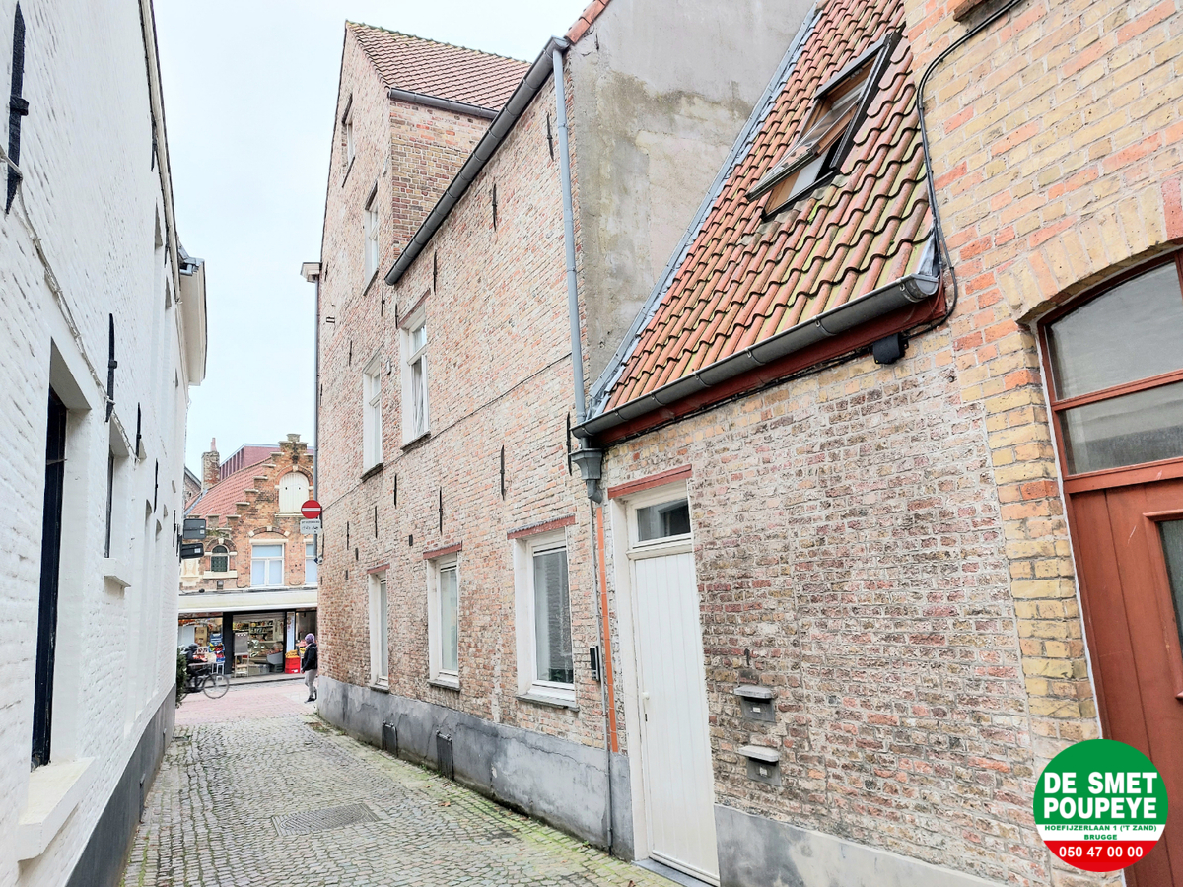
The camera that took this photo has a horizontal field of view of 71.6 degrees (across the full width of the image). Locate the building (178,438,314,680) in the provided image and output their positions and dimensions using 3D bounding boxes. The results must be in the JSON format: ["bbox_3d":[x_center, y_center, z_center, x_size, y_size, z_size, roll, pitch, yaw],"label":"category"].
[{"bbox_3d":[-13.343,4.546,32.626,6.210,8.683,7.000,3,-12,-29],"label":"building"}]

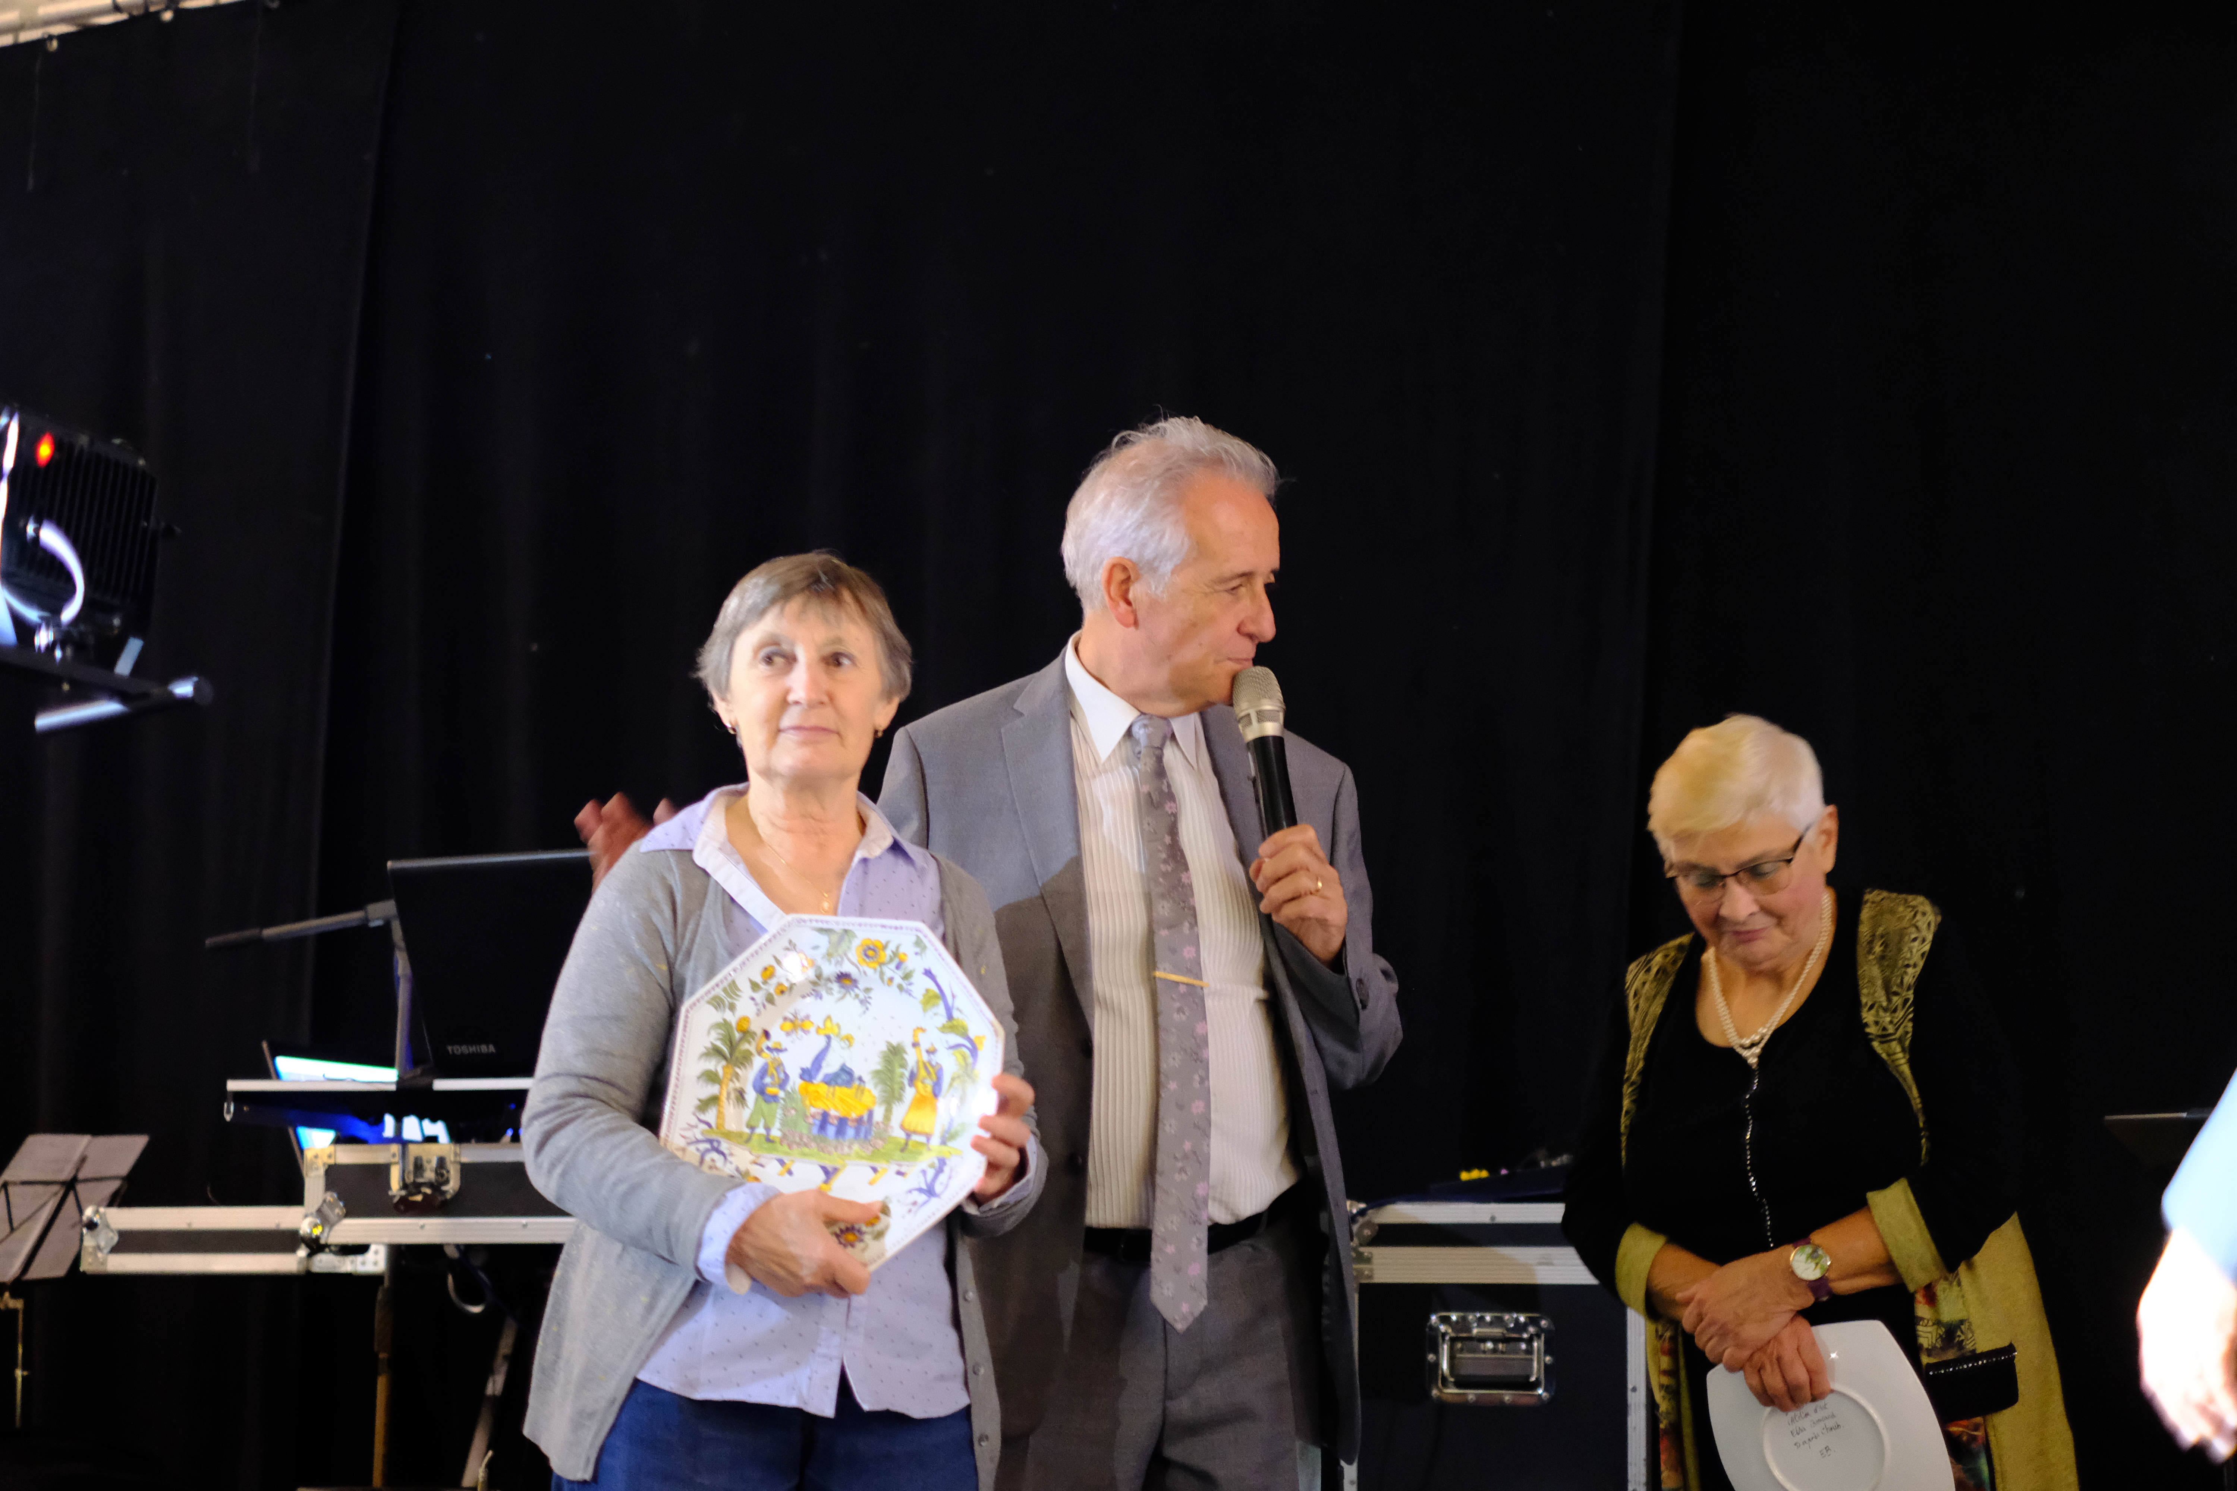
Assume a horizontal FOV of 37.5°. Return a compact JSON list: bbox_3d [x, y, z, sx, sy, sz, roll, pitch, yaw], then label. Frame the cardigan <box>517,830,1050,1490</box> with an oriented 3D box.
[{"bbox_3d":[-0.301,0.372,2.950,0.460,0.610,0.330,3,-7,-17],"label":"cardigan"}]

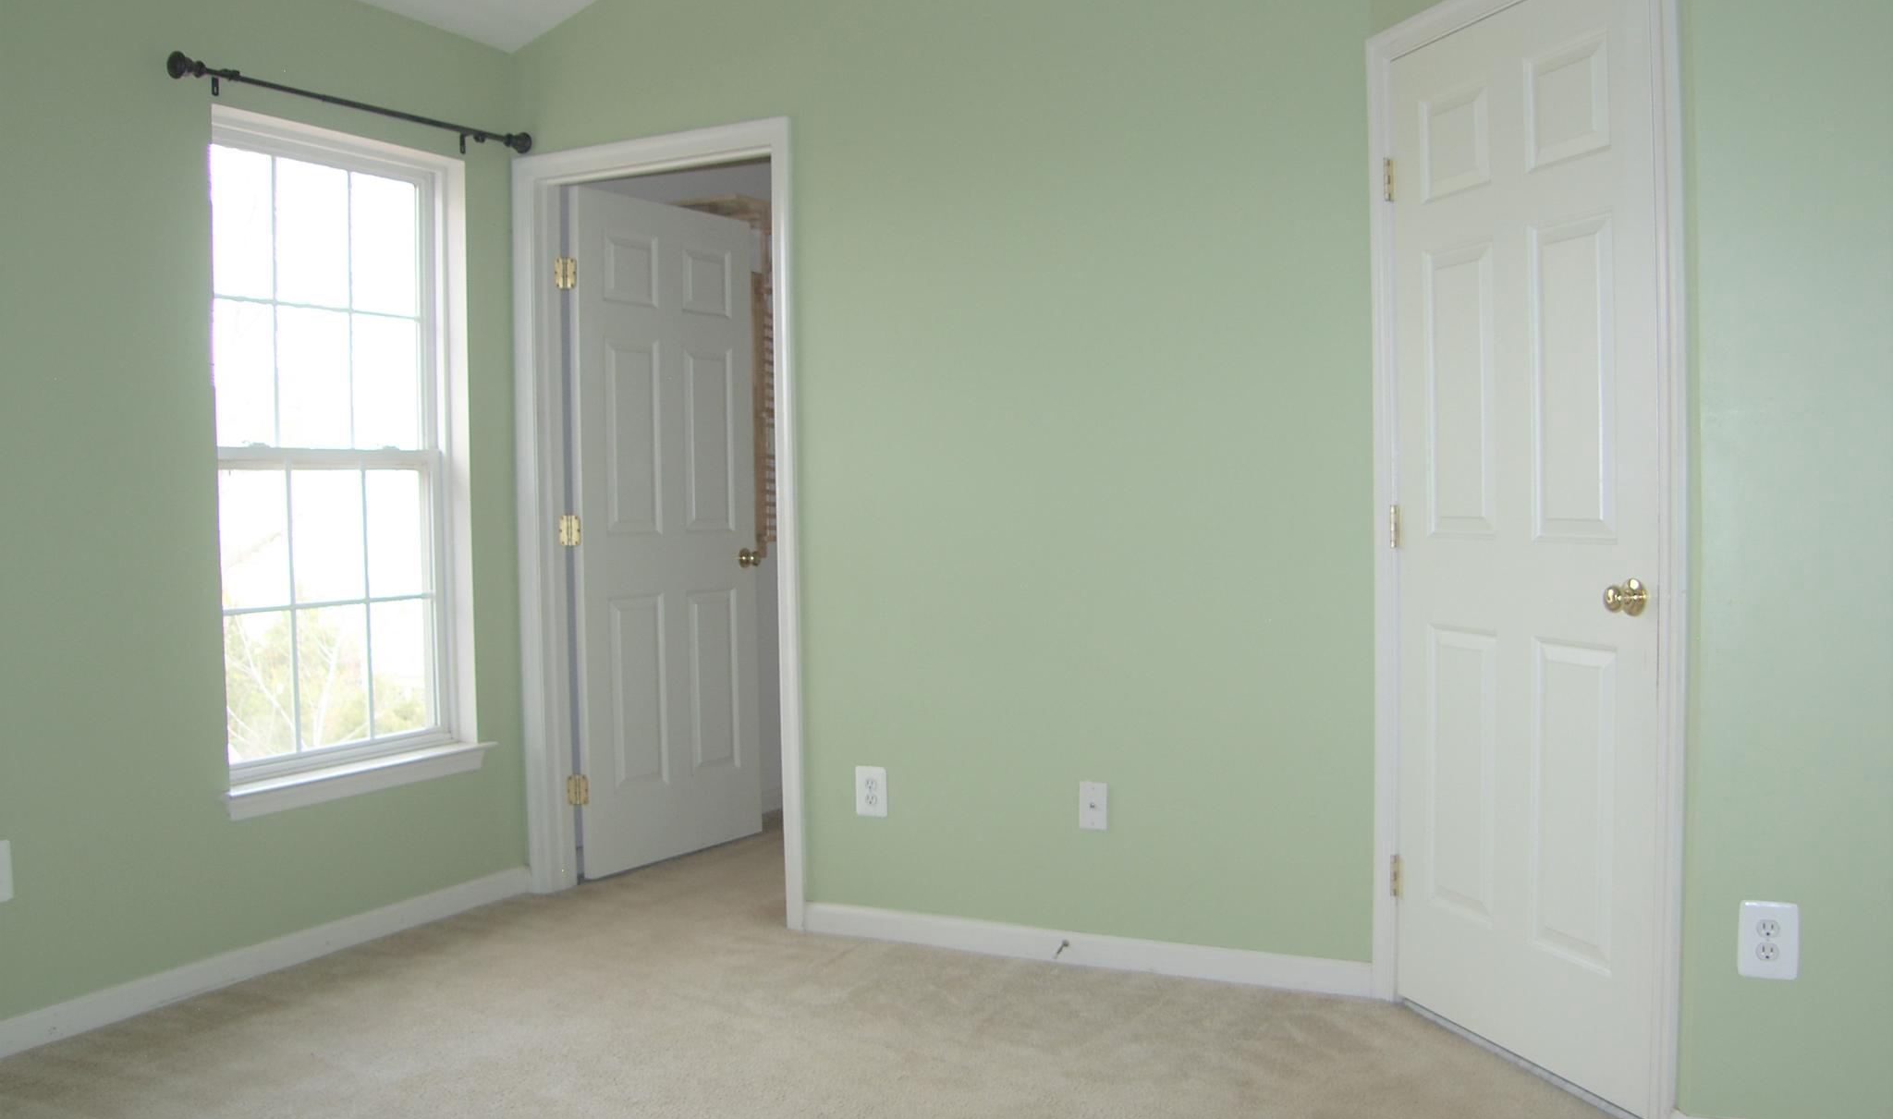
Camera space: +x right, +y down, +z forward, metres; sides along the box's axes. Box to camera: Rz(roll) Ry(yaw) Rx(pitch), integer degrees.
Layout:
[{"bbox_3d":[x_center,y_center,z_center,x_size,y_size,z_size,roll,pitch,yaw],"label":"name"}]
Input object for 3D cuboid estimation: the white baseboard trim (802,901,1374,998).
[{"bbox_3d":[0.281,0.929,3.665,1.465,0.079,0.015,0,2,28],"label":"white baseboard trim"}]

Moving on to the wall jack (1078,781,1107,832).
[{"bbox_3d":[0.346,0.582,3.616,0.071,0.113,0.009,0,2,28],"label":"wall jack"}]

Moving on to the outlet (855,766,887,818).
[{"bbox_3d":[-0.193,0.593,3.901,0.088,0.127,0.010,0,2,28],"label":"outlet"}]

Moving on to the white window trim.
[{"bbox_3d":[-1.526,-0.239,3.926,0.120,1.690,0.840,0,2,27],"label":"white window trim"}]

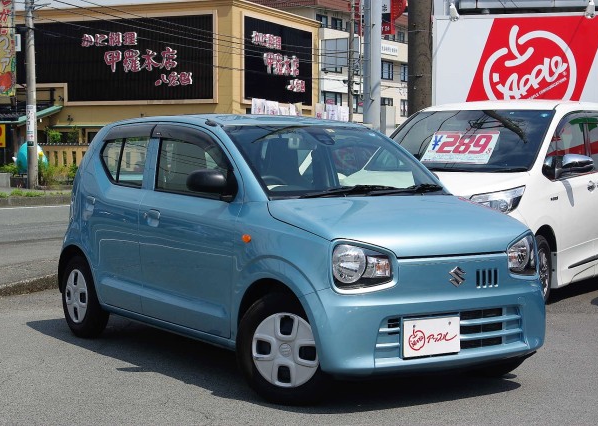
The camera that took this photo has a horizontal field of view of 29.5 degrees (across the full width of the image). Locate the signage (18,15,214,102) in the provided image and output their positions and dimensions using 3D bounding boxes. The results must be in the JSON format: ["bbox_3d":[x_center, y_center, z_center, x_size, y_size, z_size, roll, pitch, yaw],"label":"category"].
[{"bbox_3d":[-9.166,-7.431,55.570,11.250,3.980,0.200,1,3,23],"label":"signage"}]

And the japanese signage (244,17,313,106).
[{"bbox_3d":[-0.916,-7.609,58.177,0.200,4.030,8.550,1,3,23],"label":"japanese signage"}]

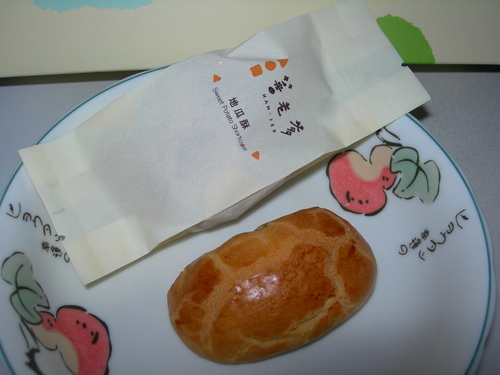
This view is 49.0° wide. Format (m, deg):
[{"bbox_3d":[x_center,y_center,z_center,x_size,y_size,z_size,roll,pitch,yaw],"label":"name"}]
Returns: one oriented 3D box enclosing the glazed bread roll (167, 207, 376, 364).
[{"bbox_3d":[0.011,0.037,0.221,0.089,0.030,0.052,-22,59,-16],"label":"glazed bread roll"}]

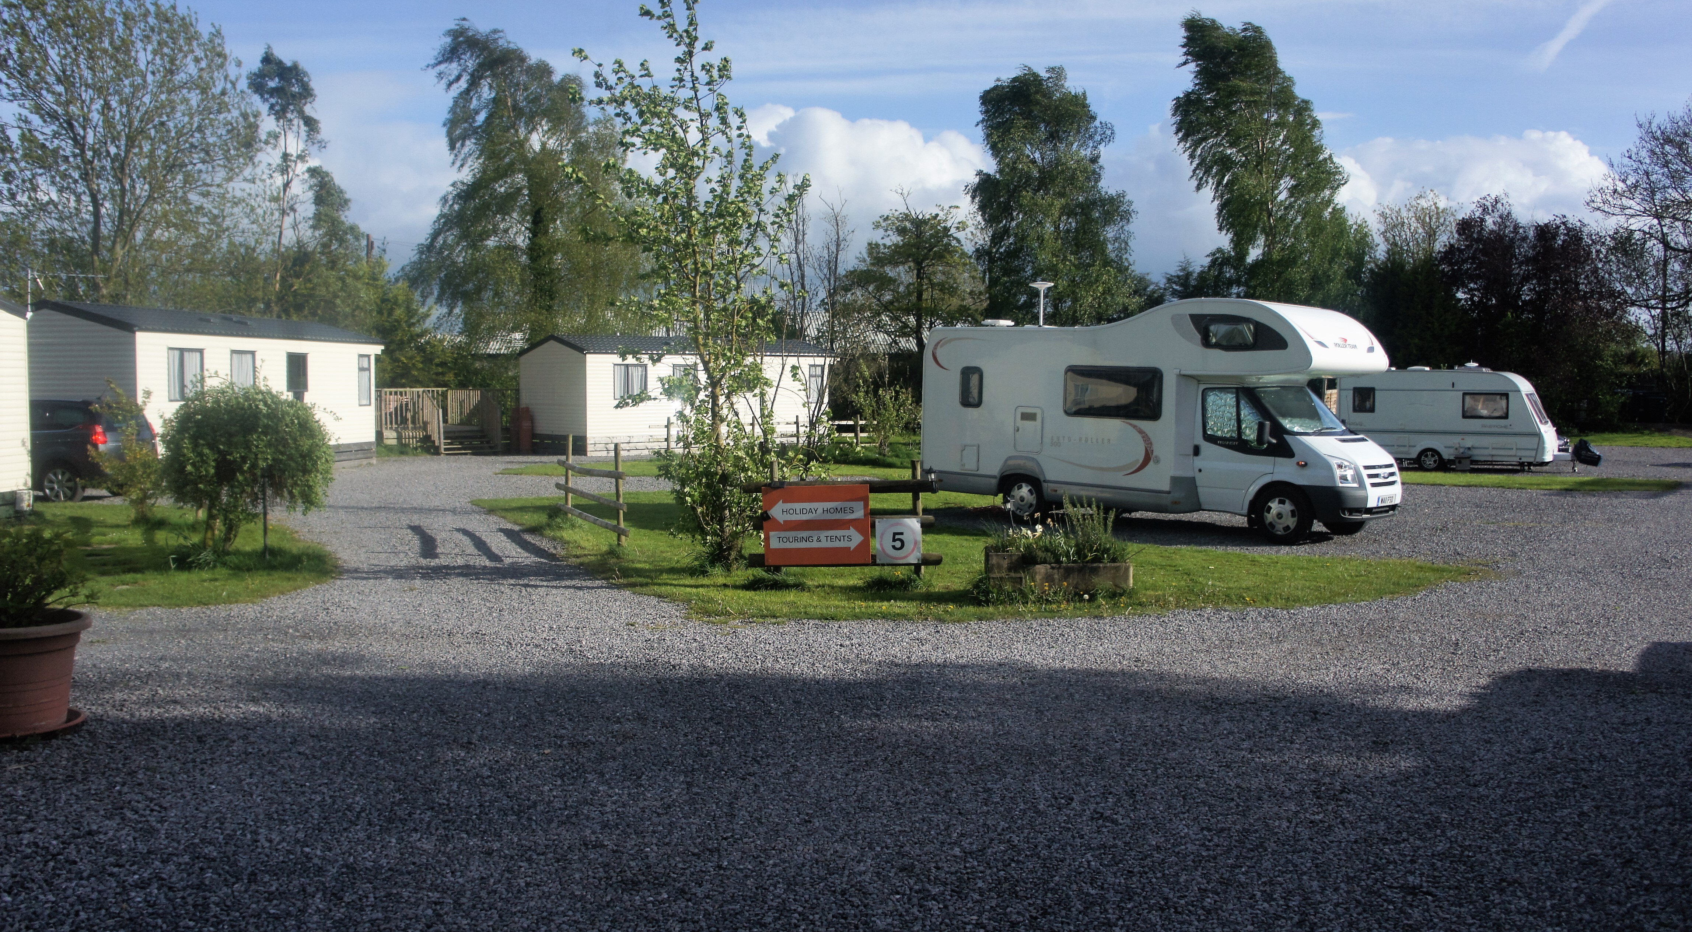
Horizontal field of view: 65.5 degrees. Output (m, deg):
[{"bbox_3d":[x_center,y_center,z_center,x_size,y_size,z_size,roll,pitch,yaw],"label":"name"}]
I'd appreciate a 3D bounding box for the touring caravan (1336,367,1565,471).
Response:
[{"bbox_3d":[15.054,-1.207,32.484,5.000,2.550,2.250,2,4,29],"label":"touring caravan"}]

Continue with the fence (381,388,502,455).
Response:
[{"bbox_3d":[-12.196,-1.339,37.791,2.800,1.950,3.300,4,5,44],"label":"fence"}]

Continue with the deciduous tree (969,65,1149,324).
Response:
[{"bbox_3d":[8.491,-8.559,52.599,7.120,14.730,7.120,0,3,0],"label":"deciduous tree"}]

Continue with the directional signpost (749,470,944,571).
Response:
[{"bbox_3d":[-0.013,0.539,13.132,1.960,1.100,0.220,0,3,0],"label":"directional signpost"}]

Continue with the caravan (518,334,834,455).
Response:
[{"bbox_3d":[-5.154,-2.292,41.763,9.600,3.450,3.650,-3,5,-44],"label":"caravan"}]

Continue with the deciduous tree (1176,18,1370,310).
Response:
[{"bbox_3d":[17.955,-10.038,55.489,8.200,17.400,7.300,1,4,9],"label":"deciduous tree"}]

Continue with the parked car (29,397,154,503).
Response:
[{"bbox_3d":[-13.275,-0.218,20.419,4.550,1.660,1.830,0,3,-7],"label":"parked car"}]

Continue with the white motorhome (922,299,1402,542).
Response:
[{"bbox_3d":[4.260,-0.700,18.120,6.500,3.050,2.300,5,6,43],"label":"white motorhome"}]

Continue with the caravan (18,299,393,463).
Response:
[{"bbox_3d":[-14.412,-1.649,29.457,3.650,3.450,9.600,1,4,7],"label":"caravan"}]

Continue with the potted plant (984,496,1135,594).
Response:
[{"bbox_3d":[1.954,0.716,12.260,1.370,0.880,0.800,0,3,0],"label":"potted plant"}]

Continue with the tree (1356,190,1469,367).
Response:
[{"bbox_3d":[25.213,-6.925,58.182,5.100,10.900,5.200,1,4,11],"label":"tree"}]

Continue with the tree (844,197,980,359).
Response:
[{"bbox_3d":[2.247,-5.020,44.787,4.720,8.550,4.720,0,3,0],"label":"tree"}]

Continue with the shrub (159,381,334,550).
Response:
[{"bbox_3d":[-7.156,-0.046,15.727,2.100,2.080,2.000,0,3,0],"label":"shrub"}]

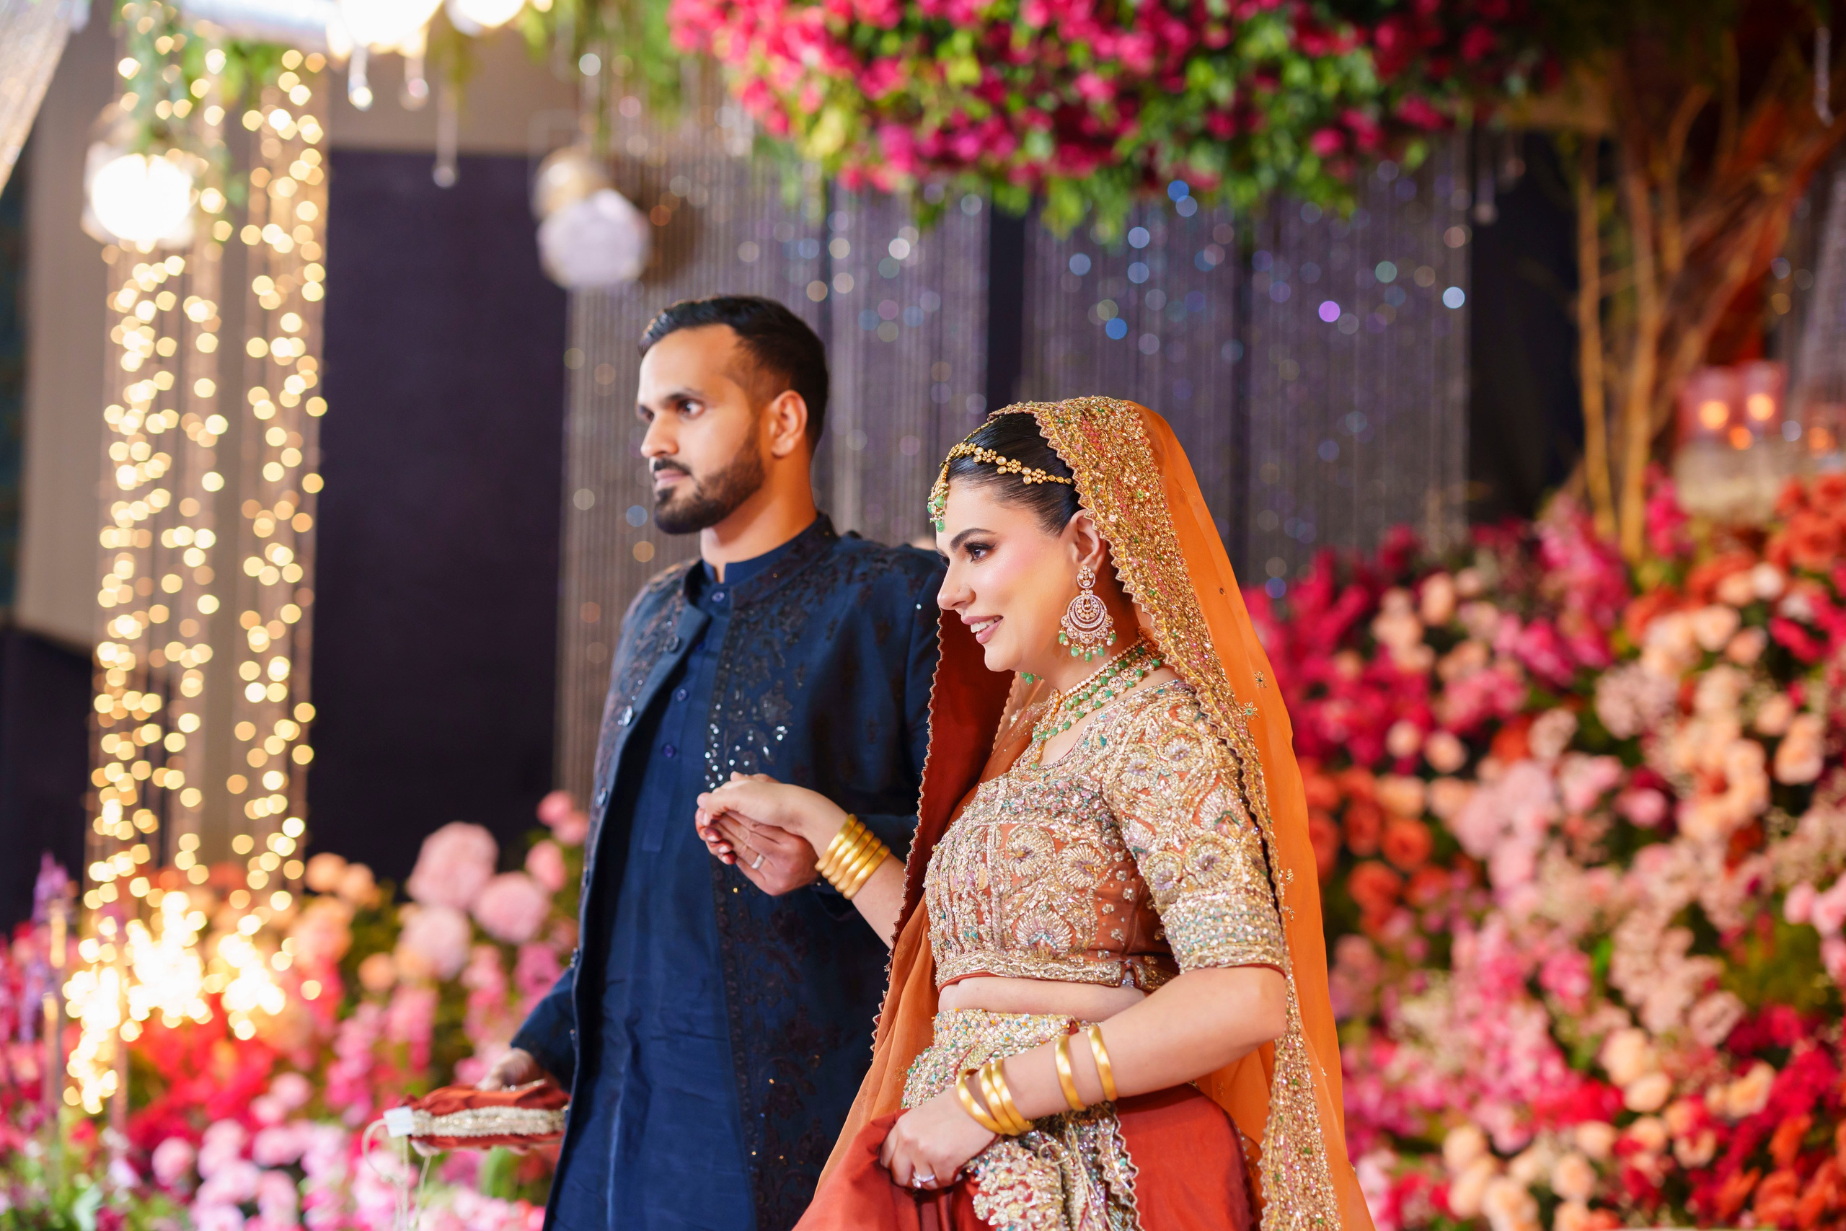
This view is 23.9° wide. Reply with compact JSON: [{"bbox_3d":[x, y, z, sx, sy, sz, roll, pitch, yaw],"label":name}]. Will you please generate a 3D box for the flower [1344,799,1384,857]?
[{"bbox_3d":[0.628,0.302,6.200,0.055,0.082,0.055,1,-5,0],"label":"flower"}]

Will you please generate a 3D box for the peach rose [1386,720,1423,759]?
[{"bbox_3d":[0.662,0.171,6.000,0.050,0.052,0.045,0,-3,17],"label":"peach rose"}]

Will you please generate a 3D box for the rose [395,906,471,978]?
[{"bbox_3d":[-0.713,0.476,6.350,0.114,0.109,0.098,1,-5,0],"label":"rose"}]

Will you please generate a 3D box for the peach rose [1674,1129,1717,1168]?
[{"bbox_3d":[0.975,0.671,5.500,0.053,0.051,0.046,-1,-7,15],"label":"peach rose"}]

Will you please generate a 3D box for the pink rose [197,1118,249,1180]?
[{"bbox_3d":[-0.988,0.752,6.150,0.073,0.083,0.066,1,-5,0],"label":"pink rose"}]

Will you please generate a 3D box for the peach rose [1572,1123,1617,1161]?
[{"bbox_3d":[0.855,0.670,5.550,0.053,0.048,0.045,0,-3,14],"label":"peach rose"}]

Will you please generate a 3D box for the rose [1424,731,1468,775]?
[{"bbox_3d":[0.697,0.183,5.800,0.058,0.056,0.050,-1,-7,12],"label":"rose"}]

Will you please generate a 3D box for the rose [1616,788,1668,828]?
[{"bbox_3d":[0.965,0.258,5.850,0.068,0.052,0.053,0,-3,20],"label":"rose"}]

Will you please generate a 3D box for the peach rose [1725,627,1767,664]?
[{"bbox_3d":[1.096,0.039,5.800,0.054,0.048,0.045,-1,-7,16],"label":"peach rose"}]

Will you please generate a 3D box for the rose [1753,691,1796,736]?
[{"bbox_3d":[1.169,0.135,5.980,0.059,0.061,0.053,0,-6,15],"label":"rose"}]

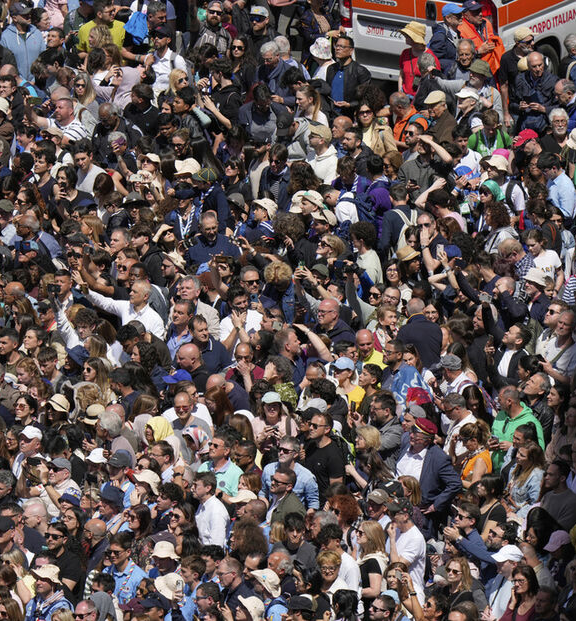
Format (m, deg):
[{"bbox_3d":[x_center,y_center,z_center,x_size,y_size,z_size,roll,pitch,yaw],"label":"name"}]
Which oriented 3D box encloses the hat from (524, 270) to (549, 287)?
[{"bbox_3d":[2.230,-0.297,93.297,0.270,0.150,0.250,0,13,-32],"label":"hat"}]

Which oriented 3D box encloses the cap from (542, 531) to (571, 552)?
[{"bbox_3d":[2.307,1.984,88.937,0.260,0.140,0.180,-26,18,-4],"label":"cap"}]

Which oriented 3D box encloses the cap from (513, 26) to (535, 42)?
[{"bbox_3d":[2.529,-2.936,109.788,0.270,0.140,0.180,10,19,29],"label":"cap"}]

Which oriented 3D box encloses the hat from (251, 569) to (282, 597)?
[{"bbox_3d":[-0.183,2.318,88.056,0.310,0.140,0.280,33,24,8],"label":"hat"}]

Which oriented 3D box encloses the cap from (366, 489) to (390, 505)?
[{"bbox_3d":[0.789,1.623,90.315,0.250,0.145,0.180,-13,20,-33],"label":"cap"}]

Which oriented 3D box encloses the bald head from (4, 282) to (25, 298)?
[{"bbox_3d":[-2.491,-0.155,94.133,0.160,0.230,0.200,12,35,43],"label":"bald head"}]

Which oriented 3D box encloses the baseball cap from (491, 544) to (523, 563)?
[{"bbox_3d":[1.972,2.175,93.070,0.285,0.140,0.180,-1,17,-18],"label":"baseball cap"}]

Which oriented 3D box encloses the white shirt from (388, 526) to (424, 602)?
[{"bbox_3d":[1.048,2.218,90.044,0.310,0.710,0.500,-3,17,-5],"label":"white shirt"}]

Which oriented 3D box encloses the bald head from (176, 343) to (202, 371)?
[{"bbox_3d":[-0.906,0.423,95.188,0.210,0.240,0.165,-25,23,-23],"label":"bald head"}]

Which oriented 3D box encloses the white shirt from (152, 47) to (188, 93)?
[{"bbox_3d":[-1.127,-2.280,101.925,0.480,0.660,0.320,11,21,38],"label":"white shirt"}]

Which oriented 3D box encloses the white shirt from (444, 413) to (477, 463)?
[{"bbox_3d":[1.555,1.235,93.317,0.310,0.680,0.500,-7,17,-19],"label":"white shirt"}]

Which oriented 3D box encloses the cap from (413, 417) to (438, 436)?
[{"bbox_3d":[1.274,1.084,96.672,0.260,0.130,0.240,8,8,-42],"label":"cap"}]

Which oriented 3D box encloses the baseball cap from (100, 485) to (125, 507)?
[{"bbox_3d":[-1.531,1.614,90.551,0.250,0.150,0.200,13,16,-2],"label":"baseball cap"}]

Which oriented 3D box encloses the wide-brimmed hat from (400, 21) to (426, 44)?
[{"bbox_3d":[1.357,-2.959,109.845,0.300,0.170,0.280,21,4,-1],"label":"wide-brimmed hat"}]

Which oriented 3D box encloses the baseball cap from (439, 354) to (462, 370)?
[{"bbox_3d":[1.477,0.473,94.116,0.260,0.130,0.180,-5,15,16],"label":"baseball cap"}]

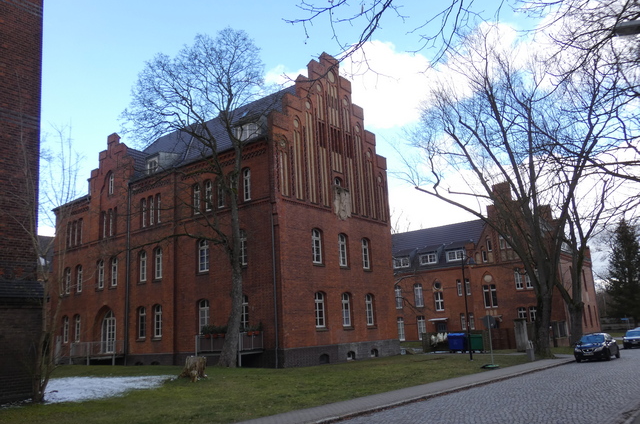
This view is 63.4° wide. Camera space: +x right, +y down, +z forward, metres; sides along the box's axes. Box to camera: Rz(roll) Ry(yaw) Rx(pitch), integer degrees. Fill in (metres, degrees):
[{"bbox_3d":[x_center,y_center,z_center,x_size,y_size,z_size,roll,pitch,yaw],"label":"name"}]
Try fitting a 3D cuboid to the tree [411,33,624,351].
[{"bbox_3d":[13.419,-1.716,35.484,13.900,22.400,12.000,-8,-13,21],"label":"tree"}]

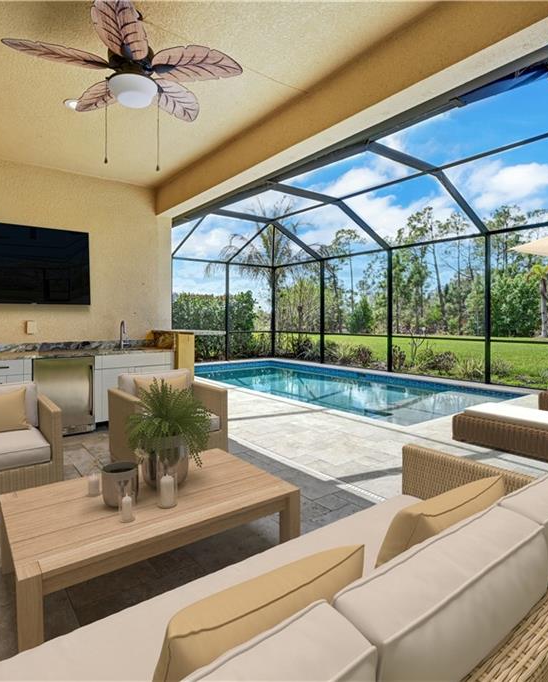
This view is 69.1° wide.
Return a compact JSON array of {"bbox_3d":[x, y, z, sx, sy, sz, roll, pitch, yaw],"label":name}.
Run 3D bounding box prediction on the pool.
[{"bbox_3d":[0.782,1.076,8.757,3.750,0.500,7.258,-2,4,-39],"label":"pool"}]

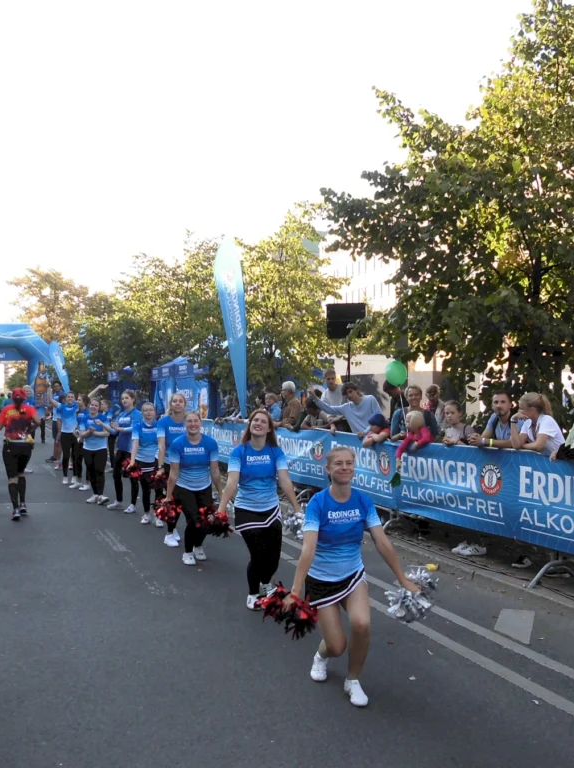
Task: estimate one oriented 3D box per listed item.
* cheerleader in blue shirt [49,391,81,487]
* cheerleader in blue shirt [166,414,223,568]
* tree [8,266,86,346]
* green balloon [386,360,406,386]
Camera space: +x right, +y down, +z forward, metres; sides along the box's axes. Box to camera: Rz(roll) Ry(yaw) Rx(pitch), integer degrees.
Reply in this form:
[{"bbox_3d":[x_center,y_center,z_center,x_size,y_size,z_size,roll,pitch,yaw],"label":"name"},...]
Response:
[{"bbox_3d":[-3.989,0.902,13.850,0.580,1.740,0.420,0,-1,-14],"label":"cheerleader in blue shirt"},{"bbox_3d":[-0.894,0.976,7.350,0.550,1.450,0.500,0,-1,-6],"label":"cheerleader in blue shirt"},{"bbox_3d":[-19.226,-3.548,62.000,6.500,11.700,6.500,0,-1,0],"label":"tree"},{"bbox_3d":[1.167,-0.112,8.200,0.235,0.280,0.235,1,-1,0],"label":"green balloon"}]

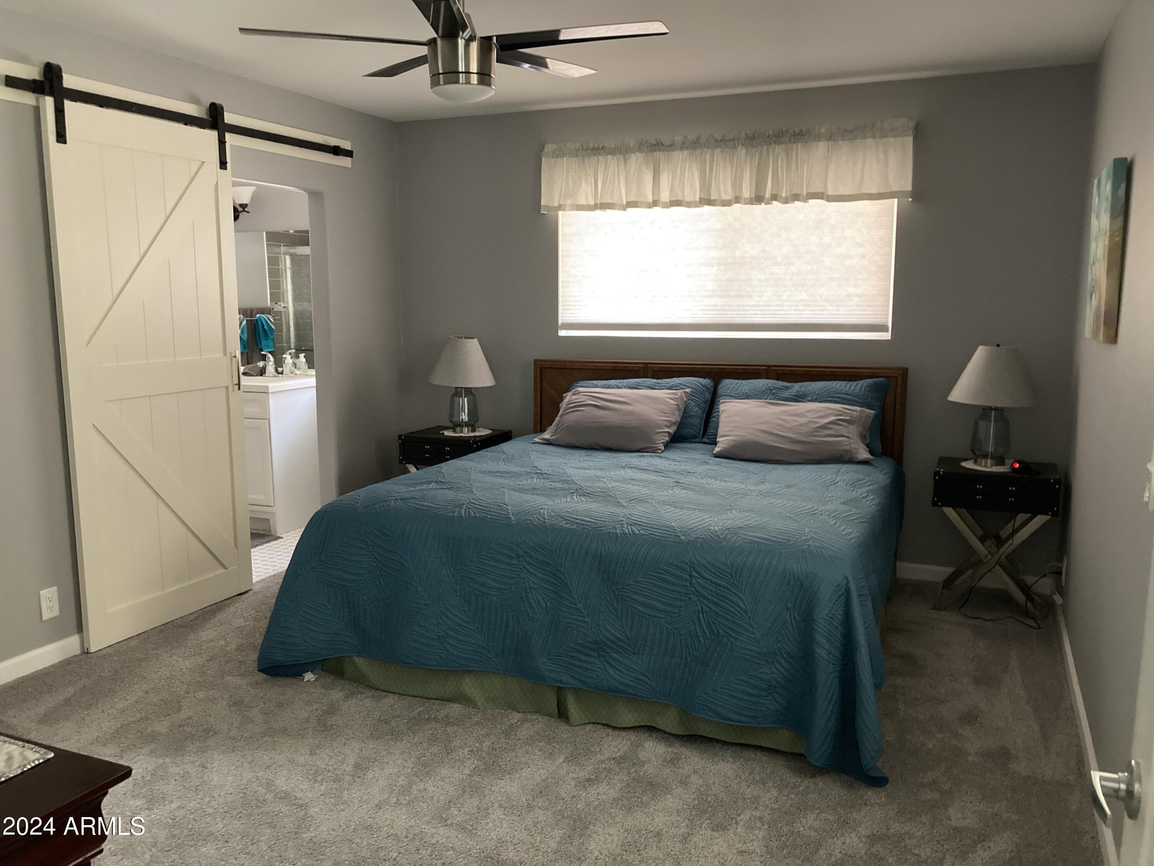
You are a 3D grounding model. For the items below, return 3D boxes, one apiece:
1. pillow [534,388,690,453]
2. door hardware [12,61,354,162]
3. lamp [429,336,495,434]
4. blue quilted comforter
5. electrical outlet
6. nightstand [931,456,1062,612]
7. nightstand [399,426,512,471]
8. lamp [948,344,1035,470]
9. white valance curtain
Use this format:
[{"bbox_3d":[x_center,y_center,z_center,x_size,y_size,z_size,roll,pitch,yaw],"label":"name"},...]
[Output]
[{"bbox_3d":[0.188,-0.082,4.829,0.690,0.400,0.180,4,-33,24],"label":"pillow"},{"bbox_3d":[-1.614,-1.334,4.187,0.070,0.298,1.962,4,9,24],"label":"door hardware"},{"bbox_3d":[-0.649,-0.273,5.310,0.375,0.538,0.375,0,9,0],"label":"lamp"},{"bbox_3d":[0.267,0.503,4.028,2.150,0.660,2.120,4,9,24],"label":"blue quilted comforter"},{"bbox_3d":[-2.046,0.660,3.623,0.012,0.118,0.073,4,9,24],"label":"electrical outlet"},{"bbox_3d":[1.925,0.476,4.334,0.510,0.642,0.390,4,9,24],"label":"nightstand"},{"bbox_3d":[-0.685,0.321,5.343,0.510,0.642,0.390,4,9,24],"label":"nightstand"},{"bbox_3d":[1.904,-0.130,4.292,0.375,0.555,0.375,4,9,24],"label":"lamp"},{"bbox_3d":[0.704,-1.356,4.818,1.955,0.366,0.095,4,9,24],"label":"white valance curtain"}]

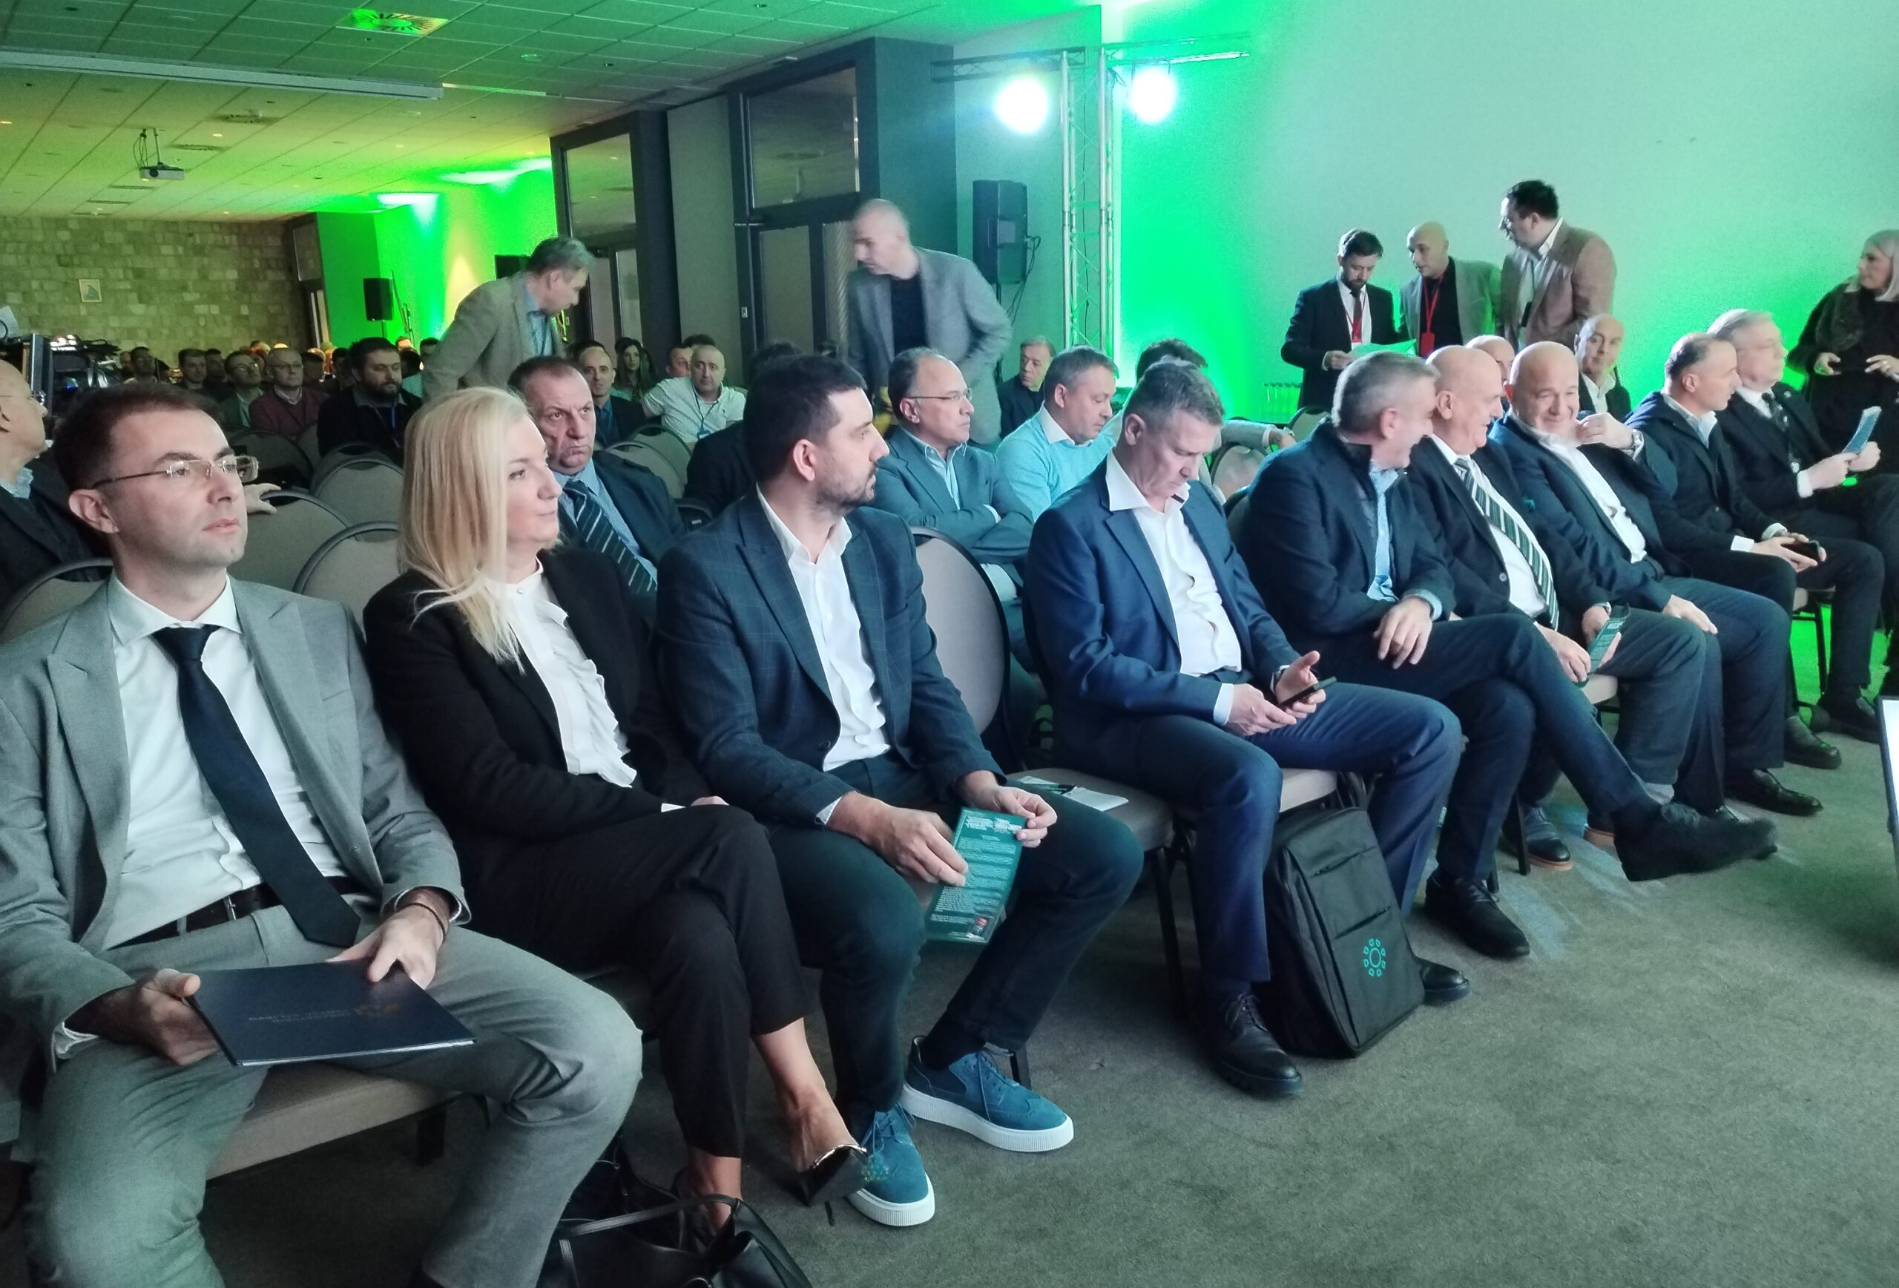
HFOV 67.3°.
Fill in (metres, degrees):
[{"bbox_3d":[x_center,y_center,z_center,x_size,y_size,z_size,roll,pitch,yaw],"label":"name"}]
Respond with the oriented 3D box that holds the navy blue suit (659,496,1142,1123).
[{"bbox_3d":[-0.073,0.280,2.447,0.580,0.980,0.740,-11,15,-39],"label":"navy blue suit"}]

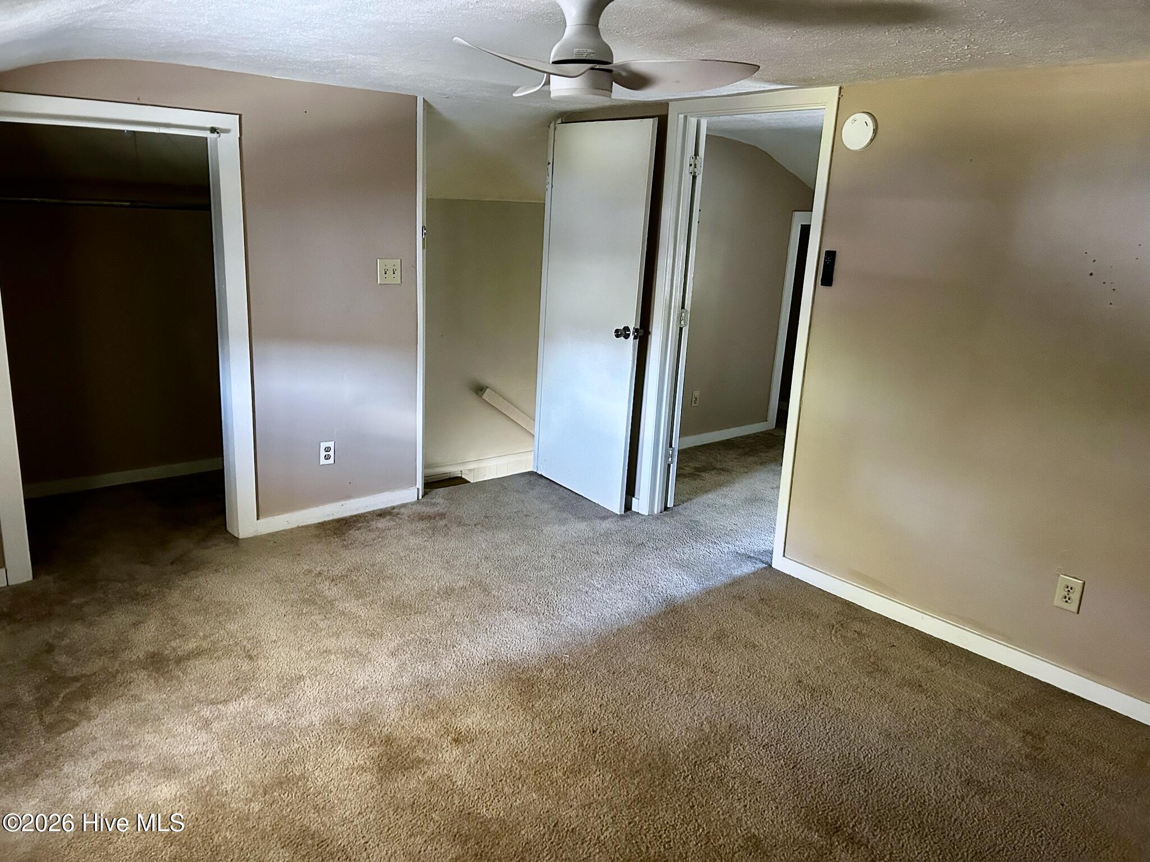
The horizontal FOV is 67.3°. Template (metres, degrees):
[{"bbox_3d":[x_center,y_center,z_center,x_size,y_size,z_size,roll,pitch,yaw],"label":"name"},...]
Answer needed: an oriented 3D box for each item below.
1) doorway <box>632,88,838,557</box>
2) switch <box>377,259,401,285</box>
[{"bbox_3d":[0.715,-0.458,3.937,0.140,2.006,0.920,-9,19,-39],"label":"doorway"},{"bbox_3d":[-0.866,-0.747,4.048,0.116,0.115,0.012,-9,19,-39],"label":"switch"}]

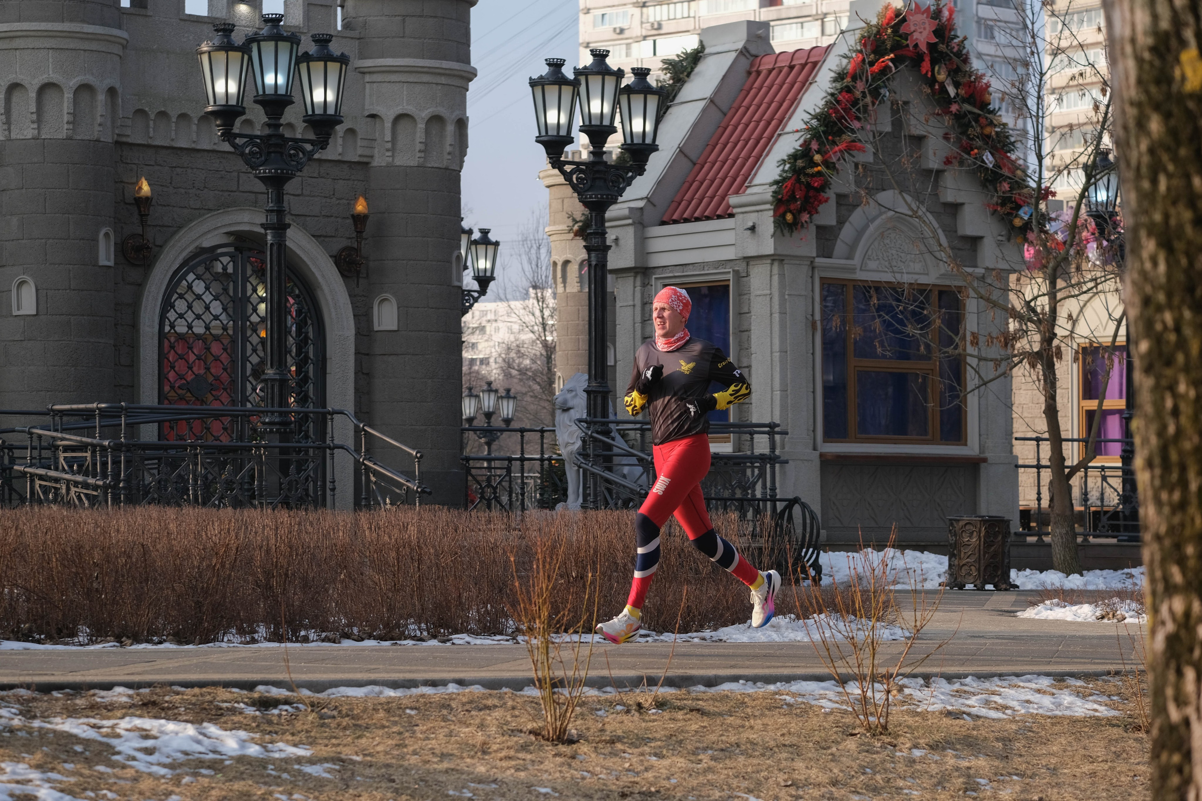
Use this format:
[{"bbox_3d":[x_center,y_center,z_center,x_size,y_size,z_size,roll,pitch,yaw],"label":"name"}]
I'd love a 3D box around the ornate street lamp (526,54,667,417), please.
[{"bbox_3d":[-0.022,-0.940,24.800,1.250,3.500,0.420,2,-3,-37],"label":"ornate street lamp"}]

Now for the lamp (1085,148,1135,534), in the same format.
[{"bbox_3d":[5.006,-0.575,30.000,1.250,3.720,0.420,2,-3,-37],"label":"lamp"}]

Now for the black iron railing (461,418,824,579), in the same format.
[{"bbox_3d":[0.334,0.794,26.200,3.200,1.200,1.000,1,-3,-36],"label":"black iron railing"}]

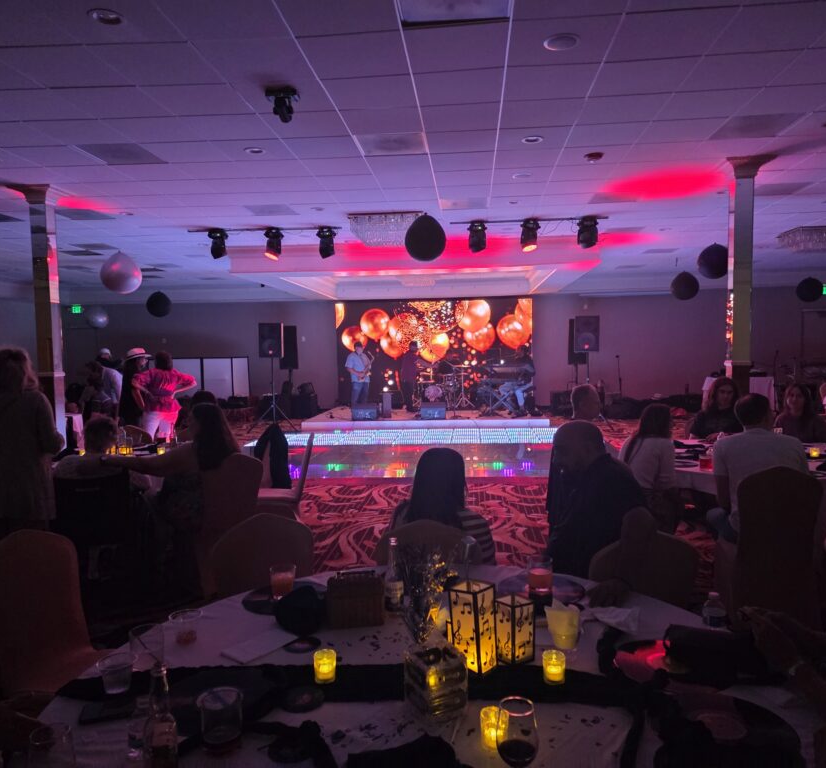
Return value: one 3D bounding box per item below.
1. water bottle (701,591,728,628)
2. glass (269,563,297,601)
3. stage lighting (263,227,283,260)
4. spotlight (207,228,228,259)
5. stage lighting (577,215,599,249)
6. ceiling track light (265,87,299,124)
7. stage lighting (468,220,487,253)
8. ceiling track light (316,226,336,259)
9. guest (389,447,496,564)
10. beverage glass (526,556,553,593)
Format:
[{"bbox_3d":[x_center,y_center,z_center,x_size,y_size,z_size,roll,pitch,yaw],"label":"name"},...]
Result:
[{"bbox_3d":[0.835,0.649,1.881,0.063,0.140,0.063,-1,3,5],"label":"water bottle"},{"bbox_3d":[-0.435,0.661,2.282,0.085,0.102,0.085,-1,3,5],"label":"glass"},{"bbox_3d":[-1.886,-1.896,9.200,0.260,0.450,0.280,-2,3,-32],"label":"stage lighting"},{"bbox_3d":[-2.701,-1.941,9.400,0.270,0.420,0.270,-3,3,-30],"label":"spotlight"},{"bbox_3d":[2.414,-2.100,9.454,0.280,0.410,0.270,-2,3,-20],"label":"stage lighting"},{"bbox_3d":[-0.890,-1.894,4.703,0.220,0.220,0.200,-1,3,10],"label":"ceiling track light"},{"bbox_3d":[0.891,-2.038,9.400,0.270,0.440,0.270,-3,3,-30],"label":"stage lighting"},{"bbox_3d":[-1.260,-2.050,9.855,0.280,0.440,0.270,-1,3,5],"label":"ceiling track light"},{"bbox_3d":[0.151,0.841,3.178,0.480,1.170,0.780,-1,3,8],"label":"guest"},{"bbox_3d":[0.429,0.648,2.310,0.084,0.097,0.084,-1,2,0],"label":"beverage glass"}]

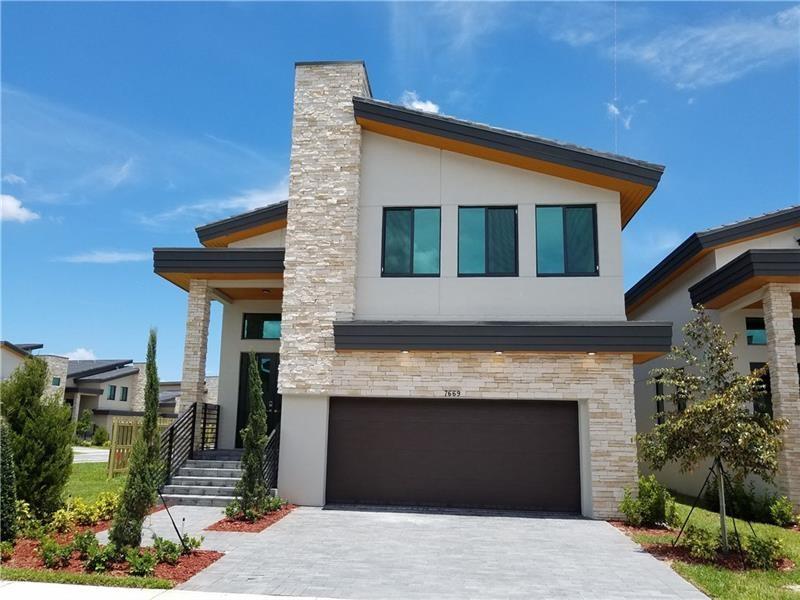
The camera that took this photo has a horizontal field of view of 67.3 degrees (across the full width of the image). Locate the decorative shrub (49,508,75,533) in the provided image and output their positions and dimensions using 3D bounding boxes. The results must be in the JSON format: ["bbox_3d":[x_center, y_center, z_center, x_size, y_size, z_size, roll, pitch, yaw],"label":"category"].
[{"bbox_3d":[-5.167,3.315,9.186,0.420,0.340,0.420,0,-12,6],"label":"decorative shrub"}]

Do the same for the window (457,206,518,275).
[{"bbox_3d":[1.789,-1.193,12.192,1.220,1.498,0.100,0,-11,6],"label":"window"}]

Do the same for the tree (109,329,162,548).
[{"bbox_3d":[-3.666,1.889,8.530,0.550,2.955,0.550,0,-12,6],"label":"tree"}]

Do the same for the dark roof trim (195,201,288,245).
[{"bbox_3d":[-3.780,-1.829,14.586,2.257,1.022,0.400,0,-11,6],"label":"dark roof trim"}]

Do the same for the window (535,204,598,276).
[{"bbox_3d":[3.432,-1.231,12.403,1.250,1.570,0.120,0,-12,6],"label":"window"}]

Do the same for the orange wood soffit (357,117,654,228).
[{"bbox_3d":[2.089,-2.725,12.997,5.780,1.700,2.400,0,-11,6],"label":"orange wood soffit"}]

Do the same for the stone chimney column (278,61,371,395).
[{"bbox_3d":[-1.529,-1.525,13.296,1.511,7.181,1.500,0,-9,7],"label":"stone chimney column"}]

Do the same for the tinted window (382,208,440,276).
[{"bbox_3d":[0.240,-1.195,12.346,1.207,1.495,0.100,0,-11,6],"label":"tinted window"}]

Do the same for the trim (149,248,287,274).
[{"bbox_3d":[-3.944,-0.829,13.184,2.969,0.573,0.300,0,-11,6],"label":"trim"}]

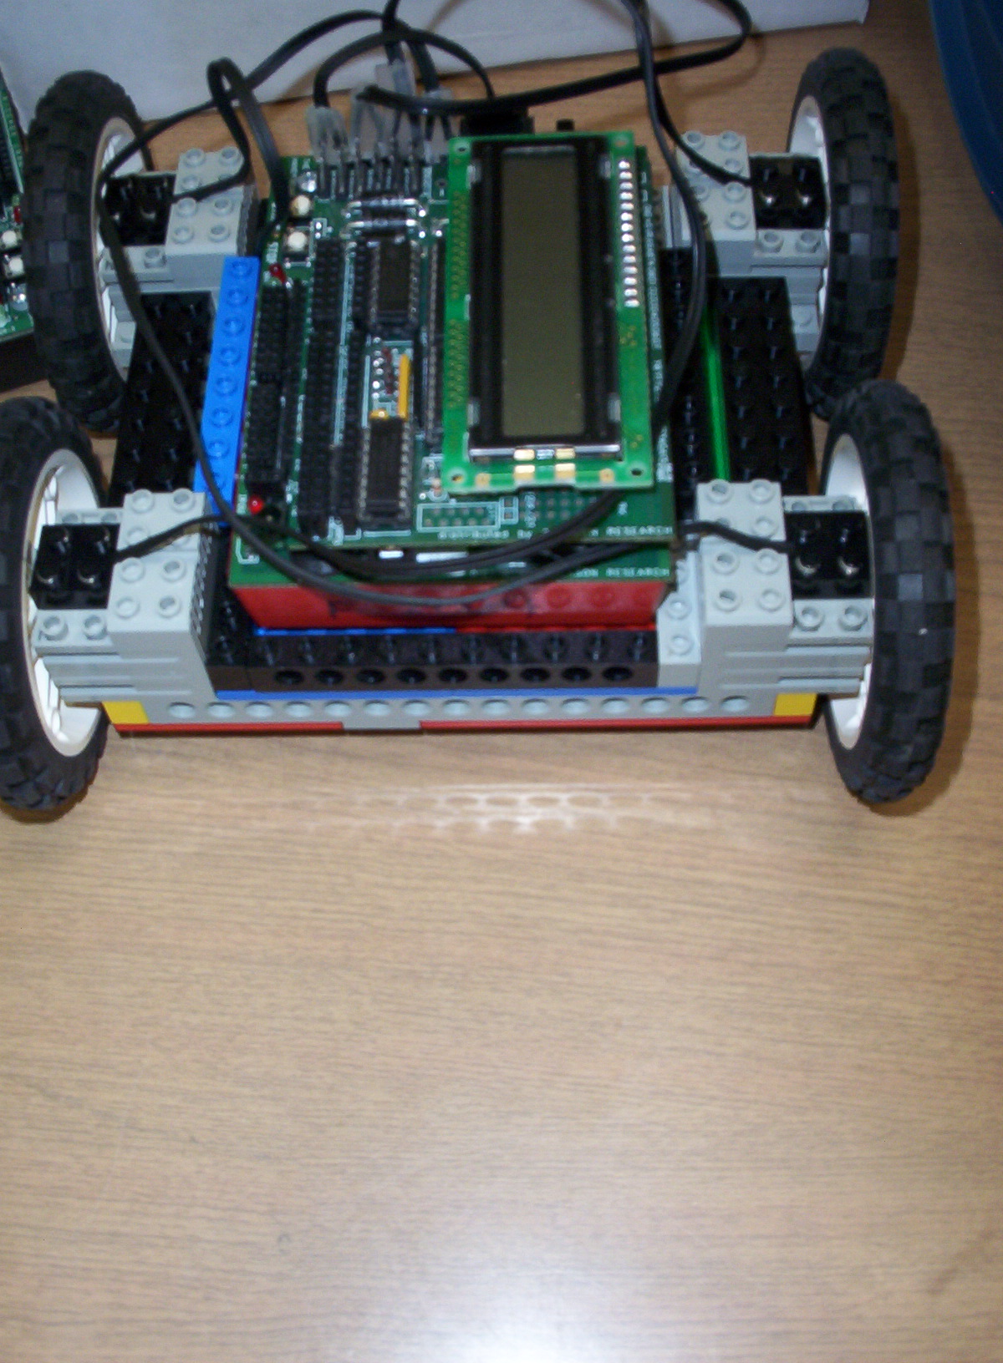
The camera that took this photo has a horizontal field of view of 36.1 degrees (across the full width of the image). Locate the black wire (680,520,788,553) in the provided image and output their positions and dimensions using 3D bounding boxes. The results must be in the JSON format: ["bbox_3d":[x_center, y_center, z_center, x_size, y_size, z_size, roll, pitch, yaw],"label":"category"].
[{"bbox_3d":[0.044,-0.027,0.289,0.021,0.005,0.005,-1,61,2],"label":"black wire"}]

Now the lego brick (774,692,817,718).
[{"bbox_3d":[0.059,0.000,0.312,0.008,0.010,0.010,-1,61,2],"label":"lego brick"}]

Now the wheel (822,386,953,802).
[{"bbox_3d":[0.075,-0.017,0.305,0.015,0.082,0.082,-1,61,2],"label":"wheel"}]

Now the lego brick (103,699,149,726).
[{"bbox_3d":[-0.077,0.002,0.317,0.008,0.010,0.010,-1,61,2],"label":"lego brick"}]

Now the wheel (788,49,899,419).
[{"bbox_3d":[0.076,-0.101,0.351,0.015,0.082,0.082,-1,61,2],"label":"wheel"}]

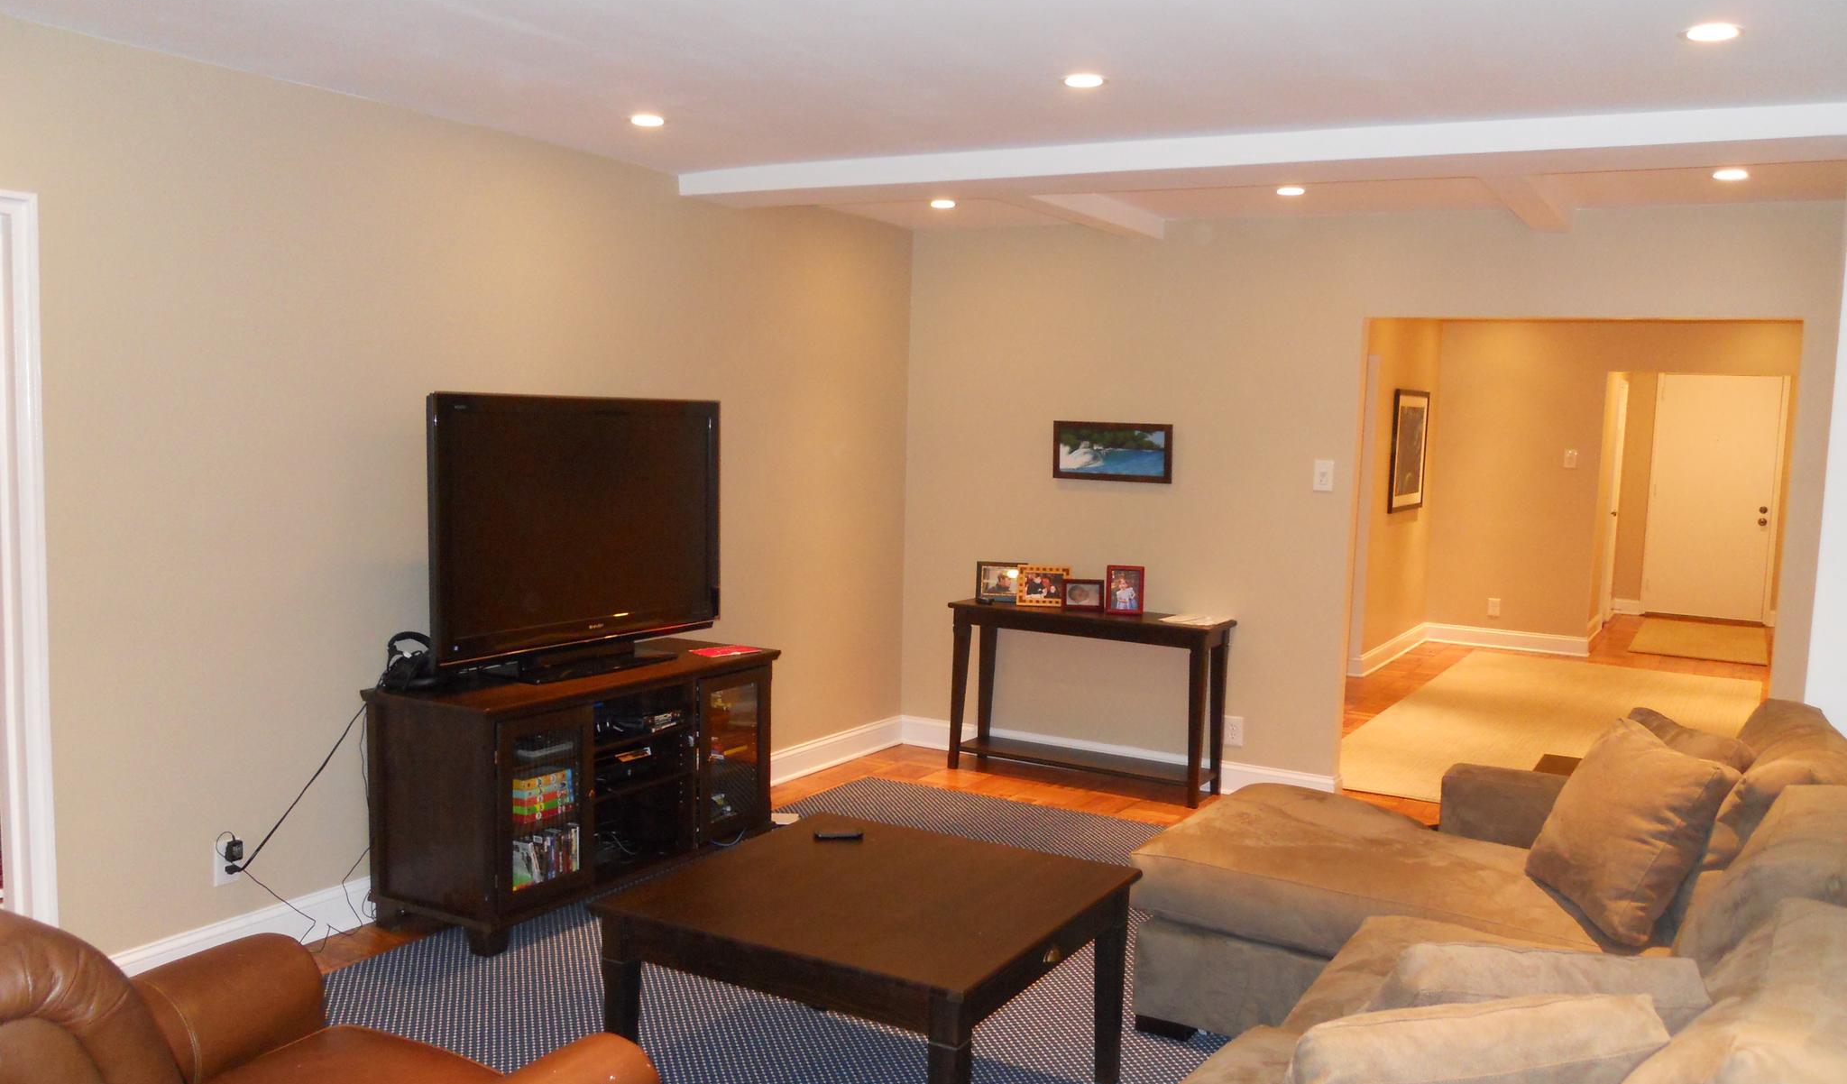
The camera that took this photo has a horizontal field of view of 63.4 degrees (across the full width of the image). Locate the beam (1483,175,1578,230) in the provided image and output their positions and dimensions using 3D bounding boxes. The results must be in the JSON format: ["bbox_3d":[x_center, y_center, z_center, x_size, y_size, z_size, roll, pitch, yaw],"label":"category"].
[{"bbox_3d":[2.001,-1.145,4.933,0.130,0.080,1.362,5,6,30],"label":"beam"}]

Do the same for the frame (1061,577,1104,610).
[{"bbox_3d":[0.691,0.231,6.449,0.179,0.142,0.065,3,5,7],"label":"frame"}]

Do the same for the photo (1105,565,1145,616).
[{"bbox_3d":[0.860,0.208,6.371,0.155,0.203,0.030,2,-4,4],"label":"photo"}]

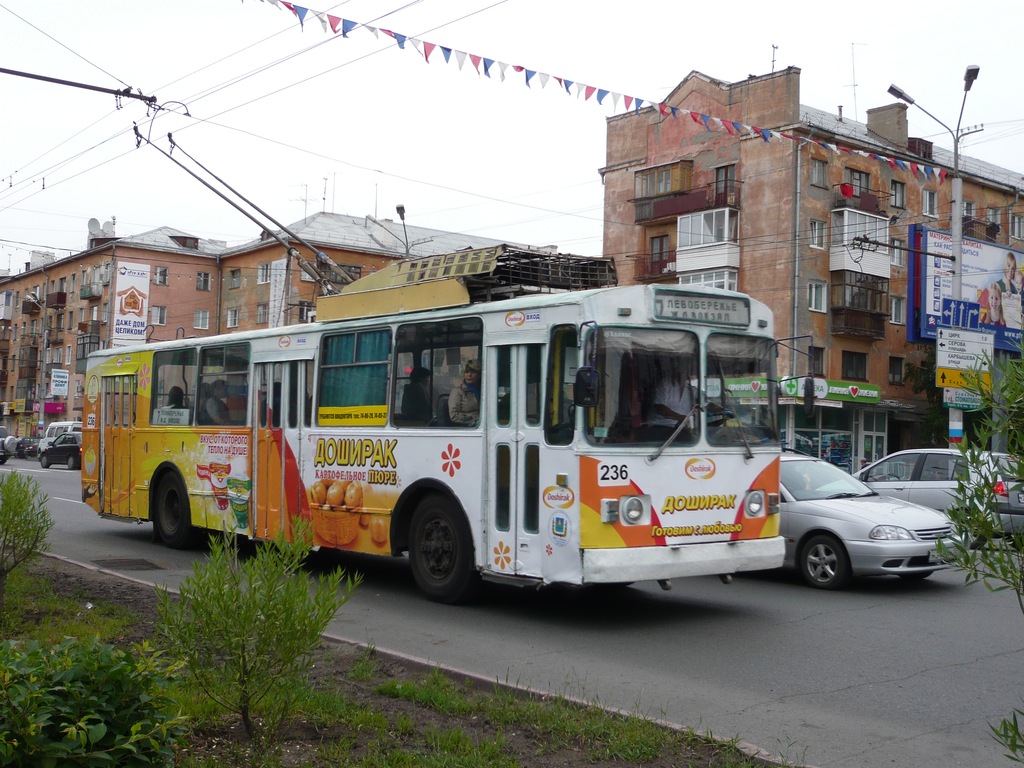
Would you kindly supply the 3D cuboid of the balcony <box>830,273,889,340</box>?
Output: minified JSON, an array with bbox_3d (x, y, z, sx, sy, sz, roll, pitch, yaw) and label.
[{"bbox_3d":[16.306,-3.606,59.603,3.300,2.900,0.800,4,-4,-40],"label":"balcony"}]

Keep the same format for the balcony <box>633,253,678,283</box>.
[{"bbox_3d":[7.406,-5.827,62.770,1.000,1.200,2.900,4,-4,-40],"label":"balcony"}]

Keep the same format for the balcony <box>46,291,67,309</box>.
[{"bbox_3d":[-36.621,-6.648,102.401,0.740,1.100,2.950,4,-4,-36],"label":"balcony"}]

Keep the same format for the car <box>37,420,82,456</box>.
[{"bbox_3d":[-23.166,3.075,66.592,4.500,2.000,1.740,-2,-5,45],"label":"car"}]

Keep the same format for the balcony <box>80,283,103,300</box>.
[{"bbox_3d":[-31.759,-6.966,96.180,0.800,1.080,2.750,4,-4,-36],"label":"balcony"}]

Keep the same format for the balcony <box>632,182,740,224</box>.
[{"bbox_3d":[8.479,-8.710,61.747,1.000,1.250,6.100,4,-4,-40],"label":"balcony"}]

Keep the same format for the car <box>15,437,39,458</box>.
[{"bbox_3d":[-30.333,3.990,80.076,1.700,1.450,4.400,5,-5,-42],"label":"car"}]

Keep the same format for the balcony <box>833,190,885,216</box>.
[{"bbox_3d":[16.314,-8.494,59.511,3.350,1.150,0.850,5,-4,-39],"label":"balcony"}]

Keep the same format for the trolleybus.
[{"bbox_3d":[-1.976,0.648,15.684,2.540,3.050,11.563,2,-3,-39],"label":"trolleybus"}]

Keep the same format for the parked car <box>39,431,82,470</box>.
[{"bbox_3d":[-18.259,2.839,53.524,4.000,1.500,1.690,-2,-5,45],"label":"parked car"}]

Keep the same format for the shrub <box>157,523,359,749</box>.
[{"bbox_3d":[-1.301,1.275,6.500,1.030,1.130,1.000,2,-3,0],"label":"shrub"}]

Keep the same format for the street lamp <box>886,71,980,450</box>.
[{"bbox_3d":[11.364,-2.360,33.406,1.700,11.500,2.700,5,-5,-40],"label":"street lamp"}]

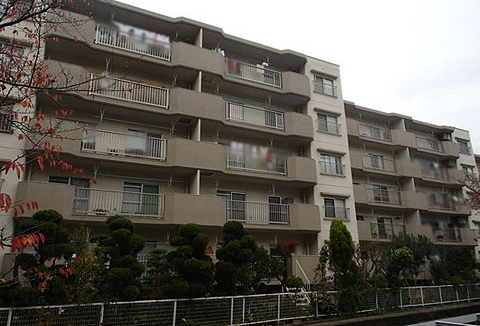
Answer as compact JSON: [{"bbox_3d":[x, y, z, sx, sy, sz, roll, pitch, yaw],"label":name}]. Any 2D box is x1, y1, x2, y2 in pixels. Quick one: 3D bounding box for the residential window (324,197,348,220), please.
[{"bbox_3d":[5.578,2.705,20.282,1.600,1.160,0.150,7,-19,-24],"label":"residential window"}]

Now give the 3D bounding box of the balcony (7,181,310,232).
[{"bbox_3d":[-2.342,2.394,16.733,14.305,1.380,1.350,7,-19,-24],"label":"balcony"}]

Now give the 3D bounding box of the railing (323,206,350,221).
[{"bbox_3d":[5.598,2.983,20.048,1.970,0.750,0.180,7,-19,-24],"label":"railing"}]

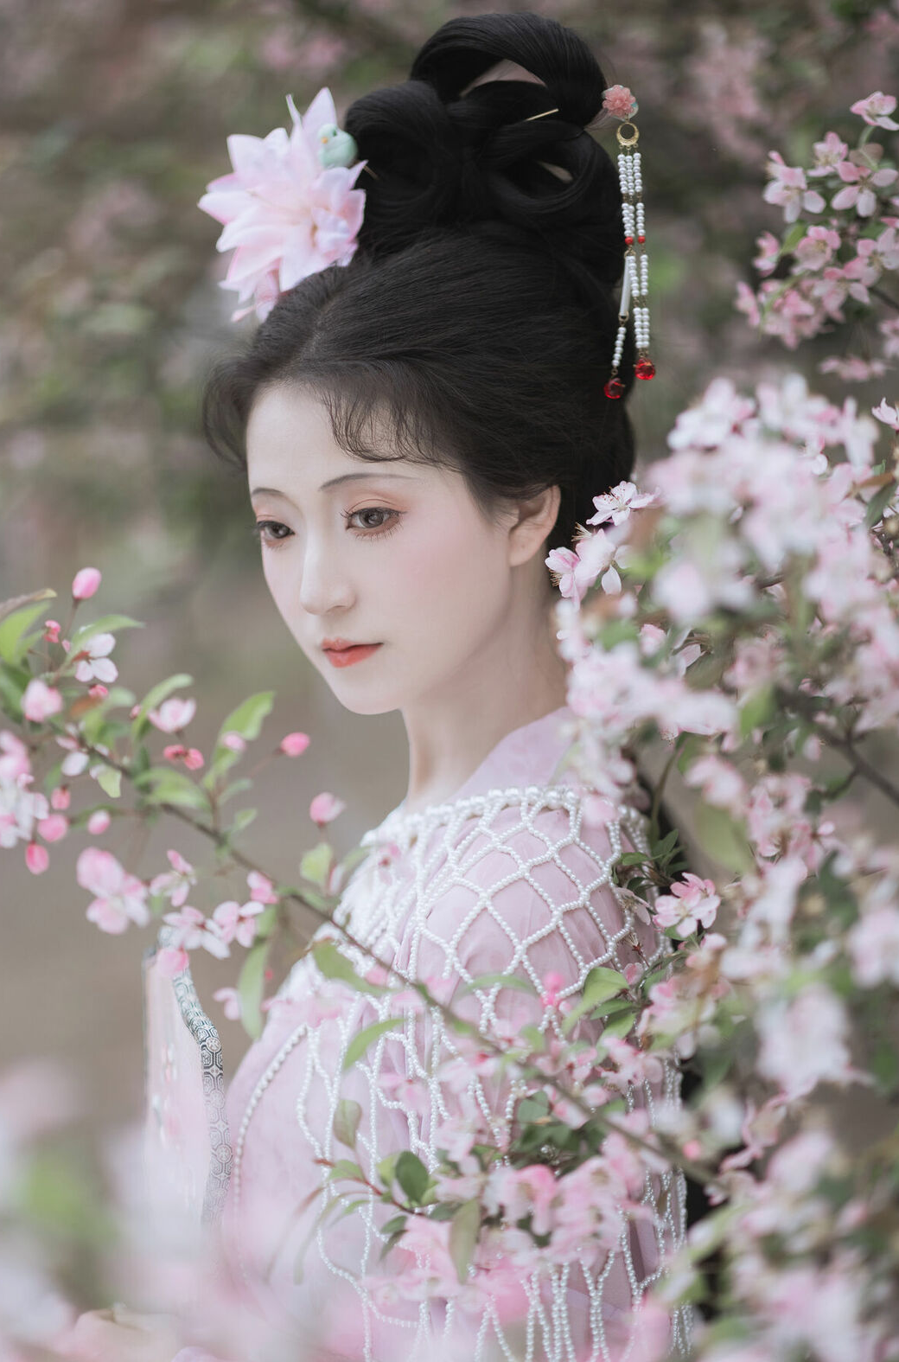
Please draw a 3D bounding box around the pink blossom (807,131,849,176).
[{"bbox_3d":[0.235,-0.328,2.000,0.026,0.028,0.022,0,0,18],"label":"pink blossom"}]

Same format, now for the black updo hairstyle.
[{"bbox_3d":[-0.017,-0.222,1.840,0.215,0.320,0.265,1,7,38],"label":"black updo hairstyle"}]

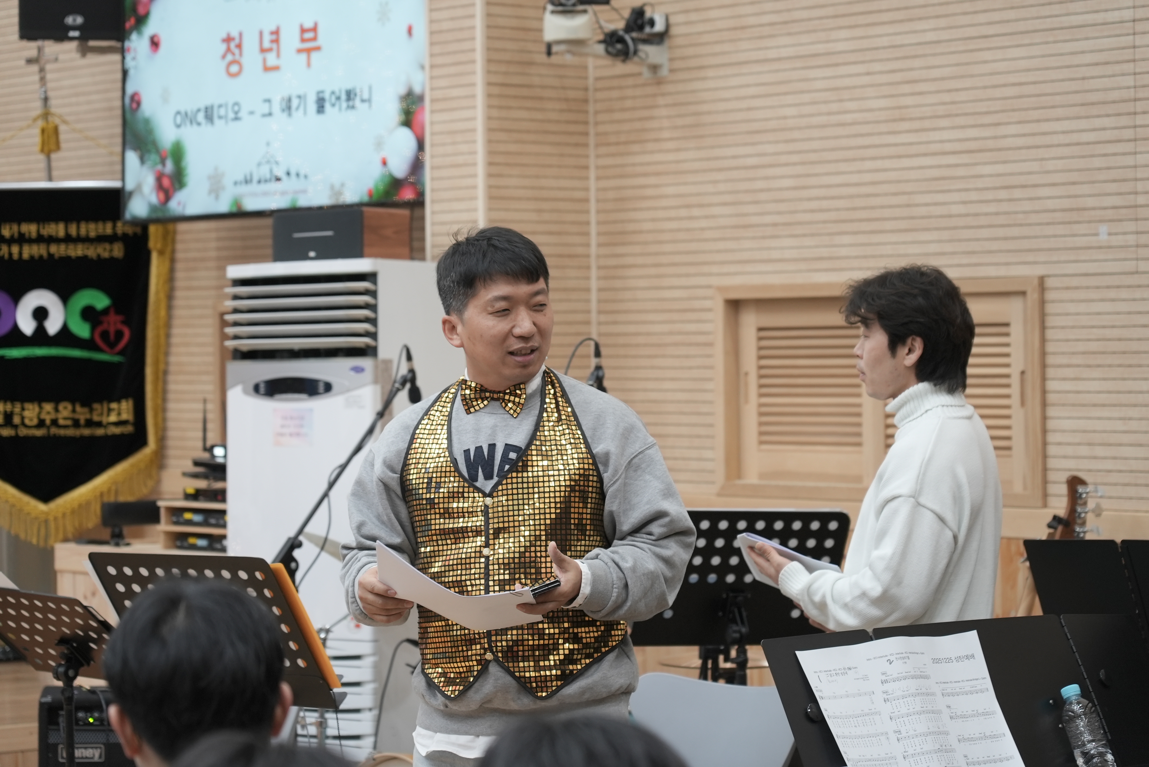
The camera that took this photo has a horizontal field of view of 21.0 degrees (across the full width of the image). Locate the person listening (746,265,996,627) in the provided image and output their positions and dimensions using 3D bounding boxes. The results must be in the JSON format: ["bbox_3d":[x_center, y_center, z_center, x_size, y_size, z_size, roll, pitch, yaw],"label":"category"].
[{"bbox_3d":[0.565,0.630,5.800,0.460,1.700,0.500,-1,1,13],"label":"person listening"}]

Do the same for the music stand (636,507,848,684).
[{"bbox_3d":[0.370,0.876,6.900,0.510,1.190,0.470,-1,1,-21],"label":"music stand"}]

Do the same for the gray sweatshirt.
[{"bbox_3d":[-0.097,0.282,5.180,0.560,0.620,0.360,-1,1,14],"label":"gray sweatshirt"}]

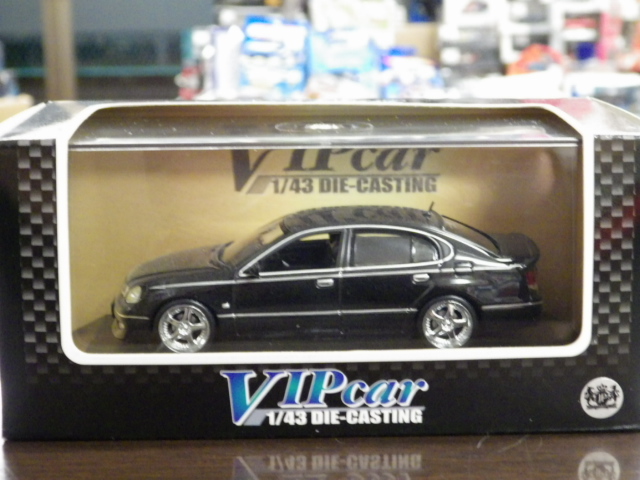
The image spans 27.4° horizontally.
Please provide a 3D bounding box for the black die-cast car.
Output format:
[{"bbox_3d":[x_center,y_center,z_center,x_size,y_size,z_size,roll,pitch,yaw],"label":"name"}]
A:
[{"bbox_3d":[0.002,0.009,0.342,0.112,0.034,0.042,-1,11,-2],"label":"black die-cast car"}]

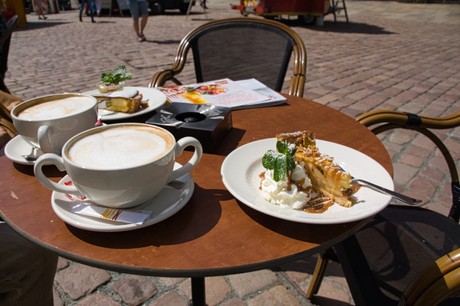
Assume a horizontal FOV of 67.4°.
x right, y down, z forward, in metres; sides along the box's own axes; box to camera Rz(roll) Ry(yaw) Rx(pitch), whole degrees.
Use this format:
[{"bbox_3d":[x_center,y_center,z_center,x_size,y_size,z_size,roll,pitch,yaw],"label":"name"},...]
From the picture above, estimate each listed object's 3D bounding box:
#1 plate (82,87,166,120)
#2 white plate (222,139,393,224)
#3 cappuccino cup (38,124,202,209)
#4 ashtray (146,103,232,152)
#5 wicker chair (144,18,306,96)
[{"bbox_3d":[-0.250,-0.108,0.758,0.222,0.022,0.222,1,27,-1],"label":"plate"},{"bbox_3d":[0.107,0.033,0.499,0.236,0.024,0.236,1,27,-1],"label":"white plate"},{"bbox_3d":[-0.136,0.020,0.440,0.203,0.072,0.131,-6,28,-15],"label":"cappuccino cup"},{"bbox_3d":[-0.071,-0.051,0.638,0.121,0.039,0.116,8,28,12],"label":"ashtray"},{"bbox_3d":[-0.001,-0.068,1.389,0.560,0.861,0.580,5,27,6],"label":"wicker chair"}]

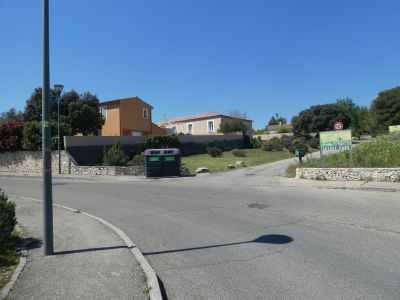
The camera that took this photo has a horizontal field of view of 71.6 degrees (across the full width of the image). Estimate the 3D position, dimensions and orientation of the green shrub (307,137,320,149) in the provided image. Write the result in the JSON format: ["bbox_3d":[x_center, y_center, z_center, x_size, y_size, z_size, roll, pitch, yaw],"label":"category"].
[{"bbox_3d":[15.144,-1.001,37.000,2.000,1.650,1.900,-1,0,22],"label":"green shrub"}]

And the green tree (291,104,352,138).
[{"bbox_3d":[14.897,-3.433,34.000,7.370,4.210,6.500,0,1,0],"label":"green tree"}]

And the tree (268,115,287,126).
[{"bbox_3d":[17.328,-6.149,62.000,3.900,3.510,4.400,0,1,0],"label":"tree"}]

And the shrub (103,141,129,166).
[{"bbox_3d":[-5.272,0.250,17.300,1.570,1.650,1.600,0,1,0],"label":"shrub"}]

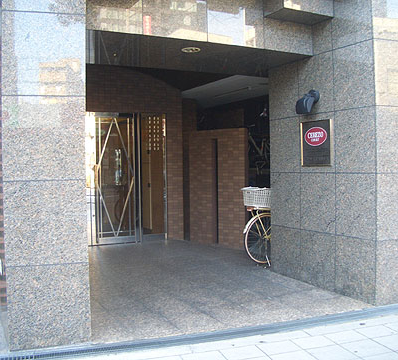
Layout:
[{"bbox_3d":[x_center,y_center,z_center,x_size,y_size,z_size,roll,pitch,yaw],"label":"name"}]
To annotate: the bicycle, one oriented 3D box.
[{"bbox_3d":[1.326,0.544,6.393,1.800,1.050,0.550,-2,2,-26],"label":"bicycle"}]

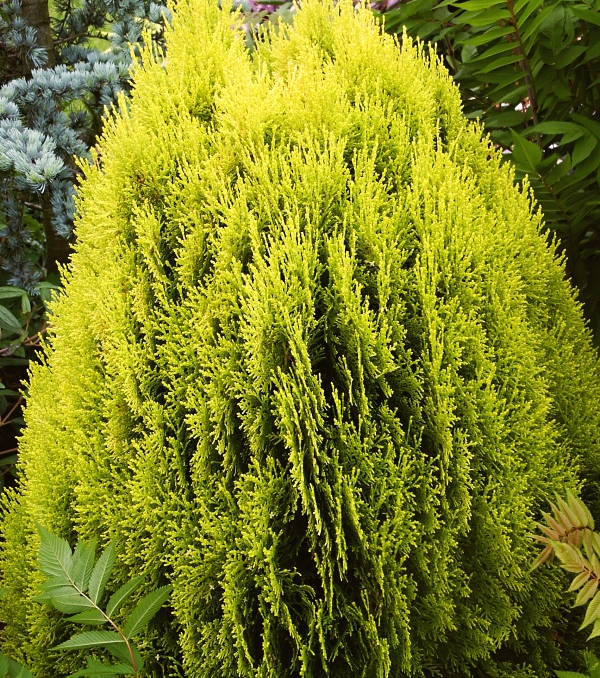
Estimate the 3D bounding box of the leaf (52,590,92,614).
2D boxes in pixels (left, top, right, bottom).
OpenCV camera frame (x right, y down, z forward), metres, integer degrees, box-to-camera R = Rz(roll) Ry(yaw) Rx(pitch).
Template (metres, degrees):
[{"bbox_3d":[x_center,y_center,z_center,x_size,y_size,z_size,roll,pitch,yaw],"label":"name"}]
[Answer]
[{"bbox_3d":[-0.273,0.315,1.690,0.052,0.026,0.016,5,-20,2],"label":"leaf"}]

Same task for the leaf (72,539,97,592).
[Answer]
[{"bbox_3d":[-0.260,0.273,1.700,0.021,0.068,0.014,15,-16,-2],"label":"leaf"}]

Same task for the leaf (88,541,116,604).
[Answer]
[{"bbox_3d":[-0.203,0.241,1.461,0.018,0.067,0.011,14,-19,-1],"label":"leaf"}]

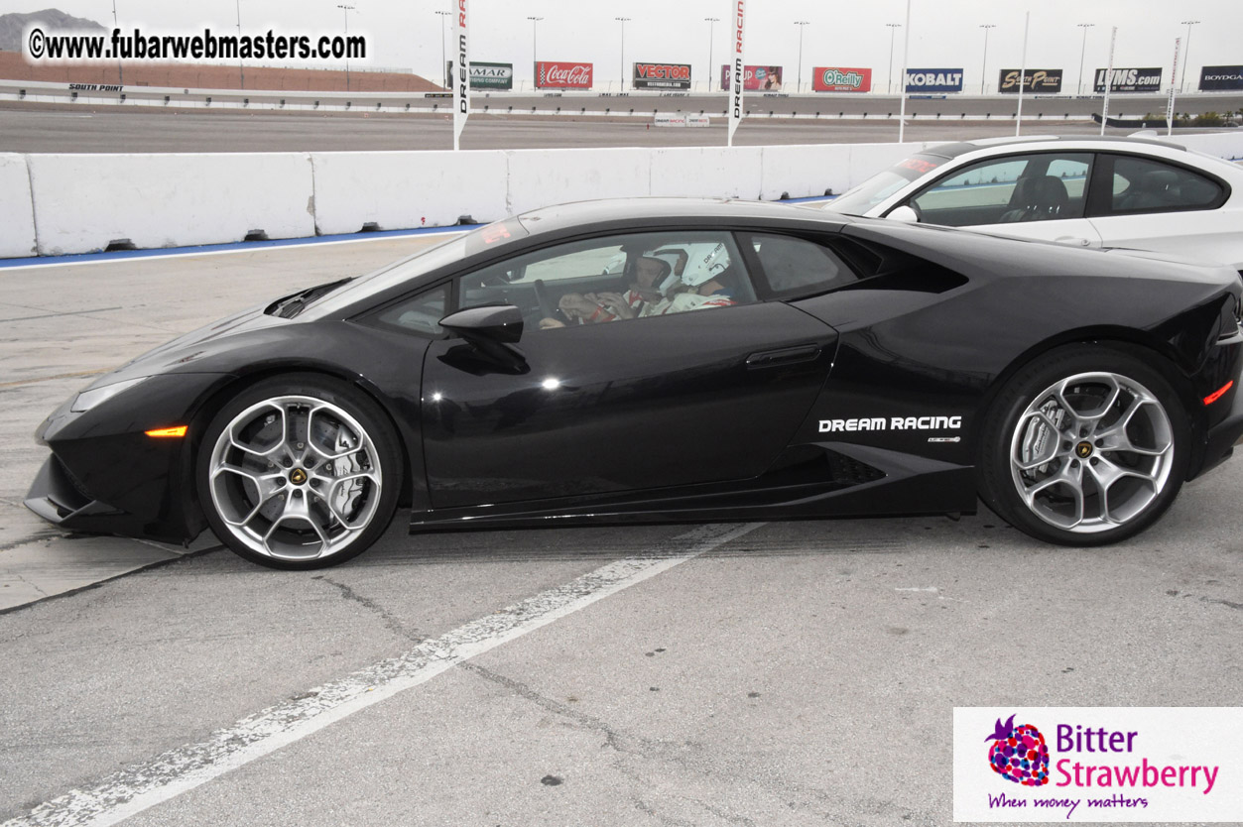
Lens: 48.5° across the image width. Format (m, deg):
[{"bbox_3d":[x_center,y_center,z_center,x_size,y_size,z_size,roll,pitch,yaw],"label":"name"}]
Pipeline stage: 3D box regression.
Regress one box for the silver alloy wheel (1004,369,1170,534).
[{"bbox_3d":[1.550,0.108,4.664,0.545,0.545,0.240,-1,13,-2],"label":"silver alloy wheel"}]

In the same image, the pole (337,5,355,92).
[{"bbox_3d":[-63.241,-83.772,318.473,0.900,19.499,4.600,12,16,42],"label":"pole"}]

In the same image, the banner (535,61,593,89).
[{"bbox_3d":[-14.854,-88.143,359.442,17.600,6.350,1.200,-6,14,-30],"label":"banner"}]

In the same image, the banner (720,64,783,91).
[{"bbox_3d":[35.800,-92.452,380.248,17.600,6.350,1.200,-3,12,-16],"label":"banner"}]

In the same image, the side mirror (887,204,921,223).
[{"bbox_3d":[1.605,-1.117,7.850,0.170,0.155,0.230,0,12,-2],"label":"side mirror"}]

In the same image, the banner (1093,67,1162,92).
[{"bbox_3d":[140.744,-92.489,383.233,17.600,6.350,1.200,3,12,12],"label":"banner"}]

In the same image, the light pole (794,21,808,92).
[{"bbox_3d":[49.621,-98.213,382.300,4.600,19.580,0.900,-2,12,-12],"label":"light pole"}]

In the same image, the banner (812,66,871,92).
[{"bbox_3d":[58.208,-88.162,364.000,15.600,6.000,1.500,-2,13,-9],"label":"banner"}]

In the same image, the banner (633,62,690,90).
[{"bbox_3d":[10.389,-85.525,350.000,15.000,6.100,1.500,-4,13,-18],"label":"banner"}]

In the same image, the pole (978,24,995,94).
[{"bbox_3d":[96.010,-93.263,364.000,4.200,17.200,0.800,0,13,0],"label":"pole"}]

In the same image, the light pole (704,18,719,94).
[{"bbox_3d":[24.135,-95.981,371.277,4.600,19.756,0.900,-3,13,-19],"label":"light pole"}]

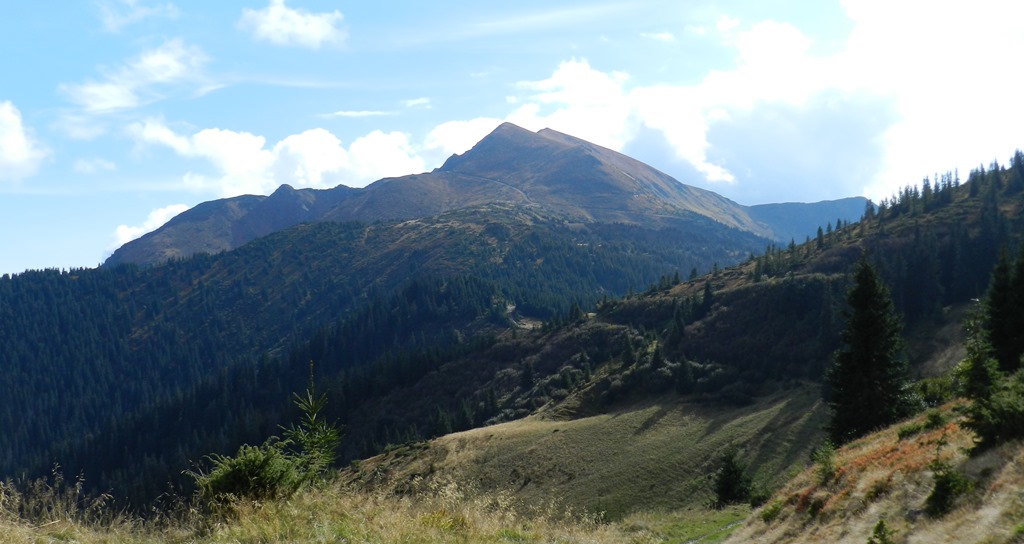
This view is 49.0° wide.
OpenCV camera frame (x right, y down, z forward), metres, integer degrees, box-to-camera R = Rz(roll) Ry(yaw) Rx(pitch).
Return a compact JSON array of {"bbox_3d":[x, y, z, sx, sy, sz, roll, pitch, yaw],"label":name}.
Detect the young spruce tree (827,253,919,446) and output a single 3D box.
[{"bbox_3d":[13.320,3.010,42.000,3.300,7.290,3.300,0,0,0],"label":"young spruce tree"}]

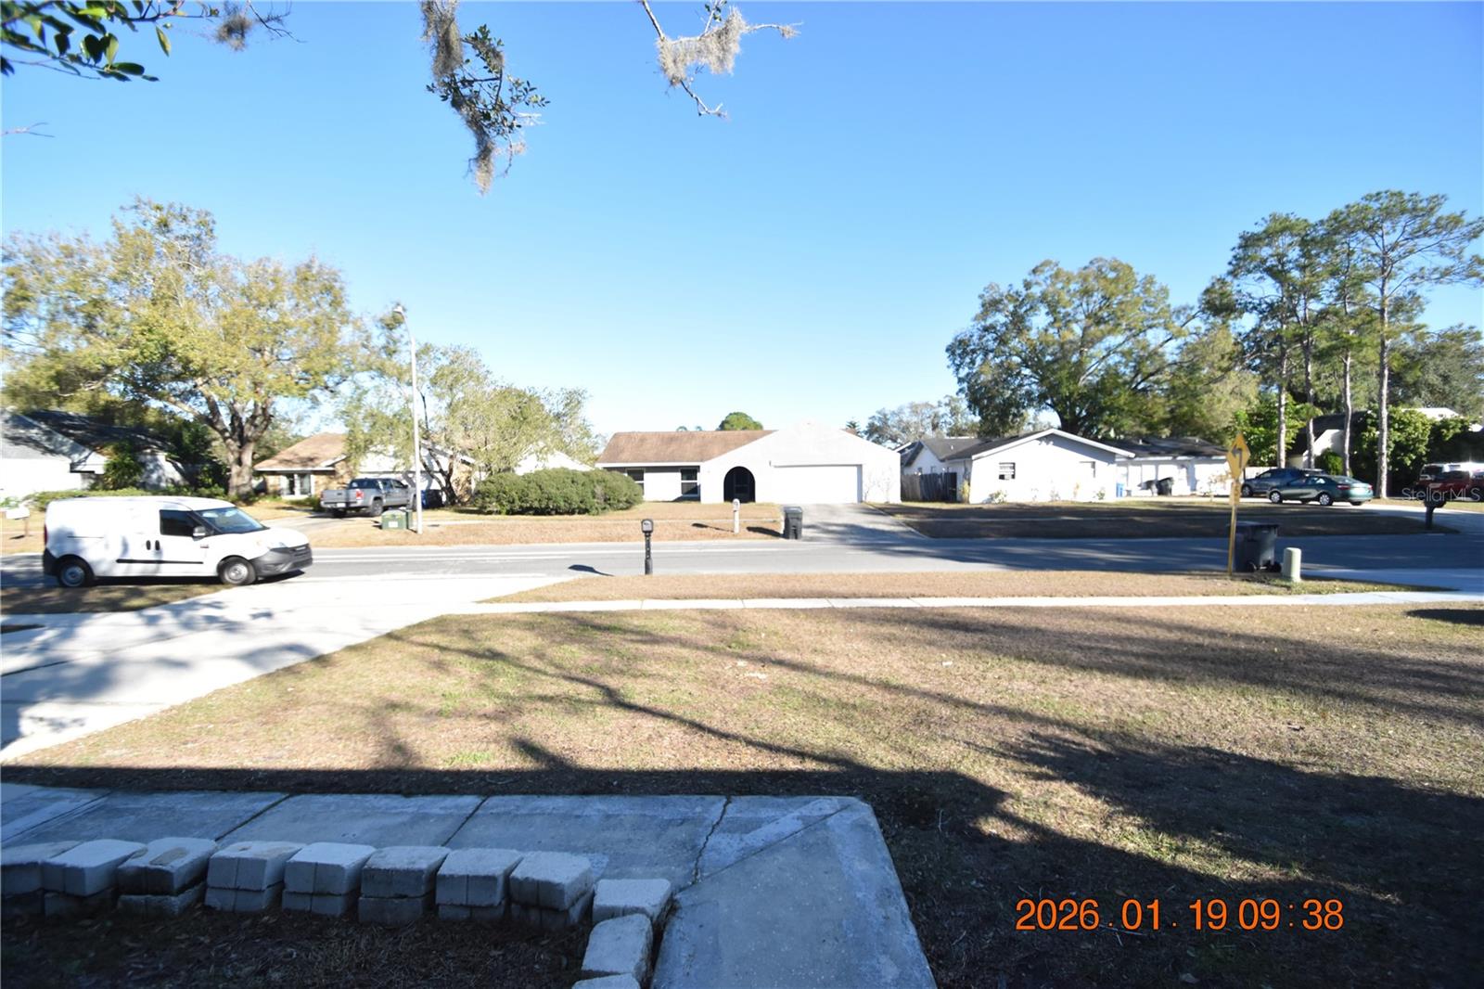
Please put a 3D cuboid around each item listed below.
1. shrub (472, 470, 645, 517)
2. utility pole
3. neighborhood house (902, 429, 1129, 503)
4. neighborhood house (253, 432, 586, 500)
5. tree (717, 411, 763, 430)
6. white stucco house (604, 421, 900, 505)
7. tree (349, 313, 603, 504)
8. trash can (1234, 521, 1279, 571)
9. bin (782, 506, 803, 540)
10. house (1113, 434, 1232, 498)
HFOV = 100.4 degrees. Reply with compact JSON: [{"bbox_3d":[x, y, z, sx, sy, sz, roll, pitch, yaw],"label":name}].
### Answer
[{"bbox_3d":[-9.195,-0.167,31.322,8.200,2.160,3.400,-1,3,0],"label":"shrub"},{"bbox_3d":[-12.100,-2.650,22.500,0.400,8.400,1.300,0,2,3],"label":"utility pole"},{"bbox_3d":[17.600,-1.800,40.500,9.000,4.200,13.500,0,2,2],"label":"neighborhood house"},{"bbox_3d":[-22.800,-1.900,41.800,16.500,4.700,13.000,0,2,-3],"label":"neighborhood house"},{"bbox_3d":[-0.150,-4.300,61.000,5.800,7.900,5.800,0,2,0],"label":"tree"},{"bbox_3d":[0.426,-2.037,41.250,17.500,4.600,13.200,-1,3,0],"label":"white stucco house"},{"bbox_3d":[-14.100,-4.300,32.200,12.300,9.500,11.000,0,2,0],"label":"tree"},{"bbox_3d":[11.495,1.144,13.881,0.650,1.070,0.780,-1,3,-5],"label":"trash can"},{"bbox_3d":[1.860,1.050,22.200,0.660,1.120,0.800,0,2,-5],"label":"bin"},{"bbox_3d":[29.000,-2.150,46.800,10.500,4.400,9.500,0,2,2],"label":"house"}]

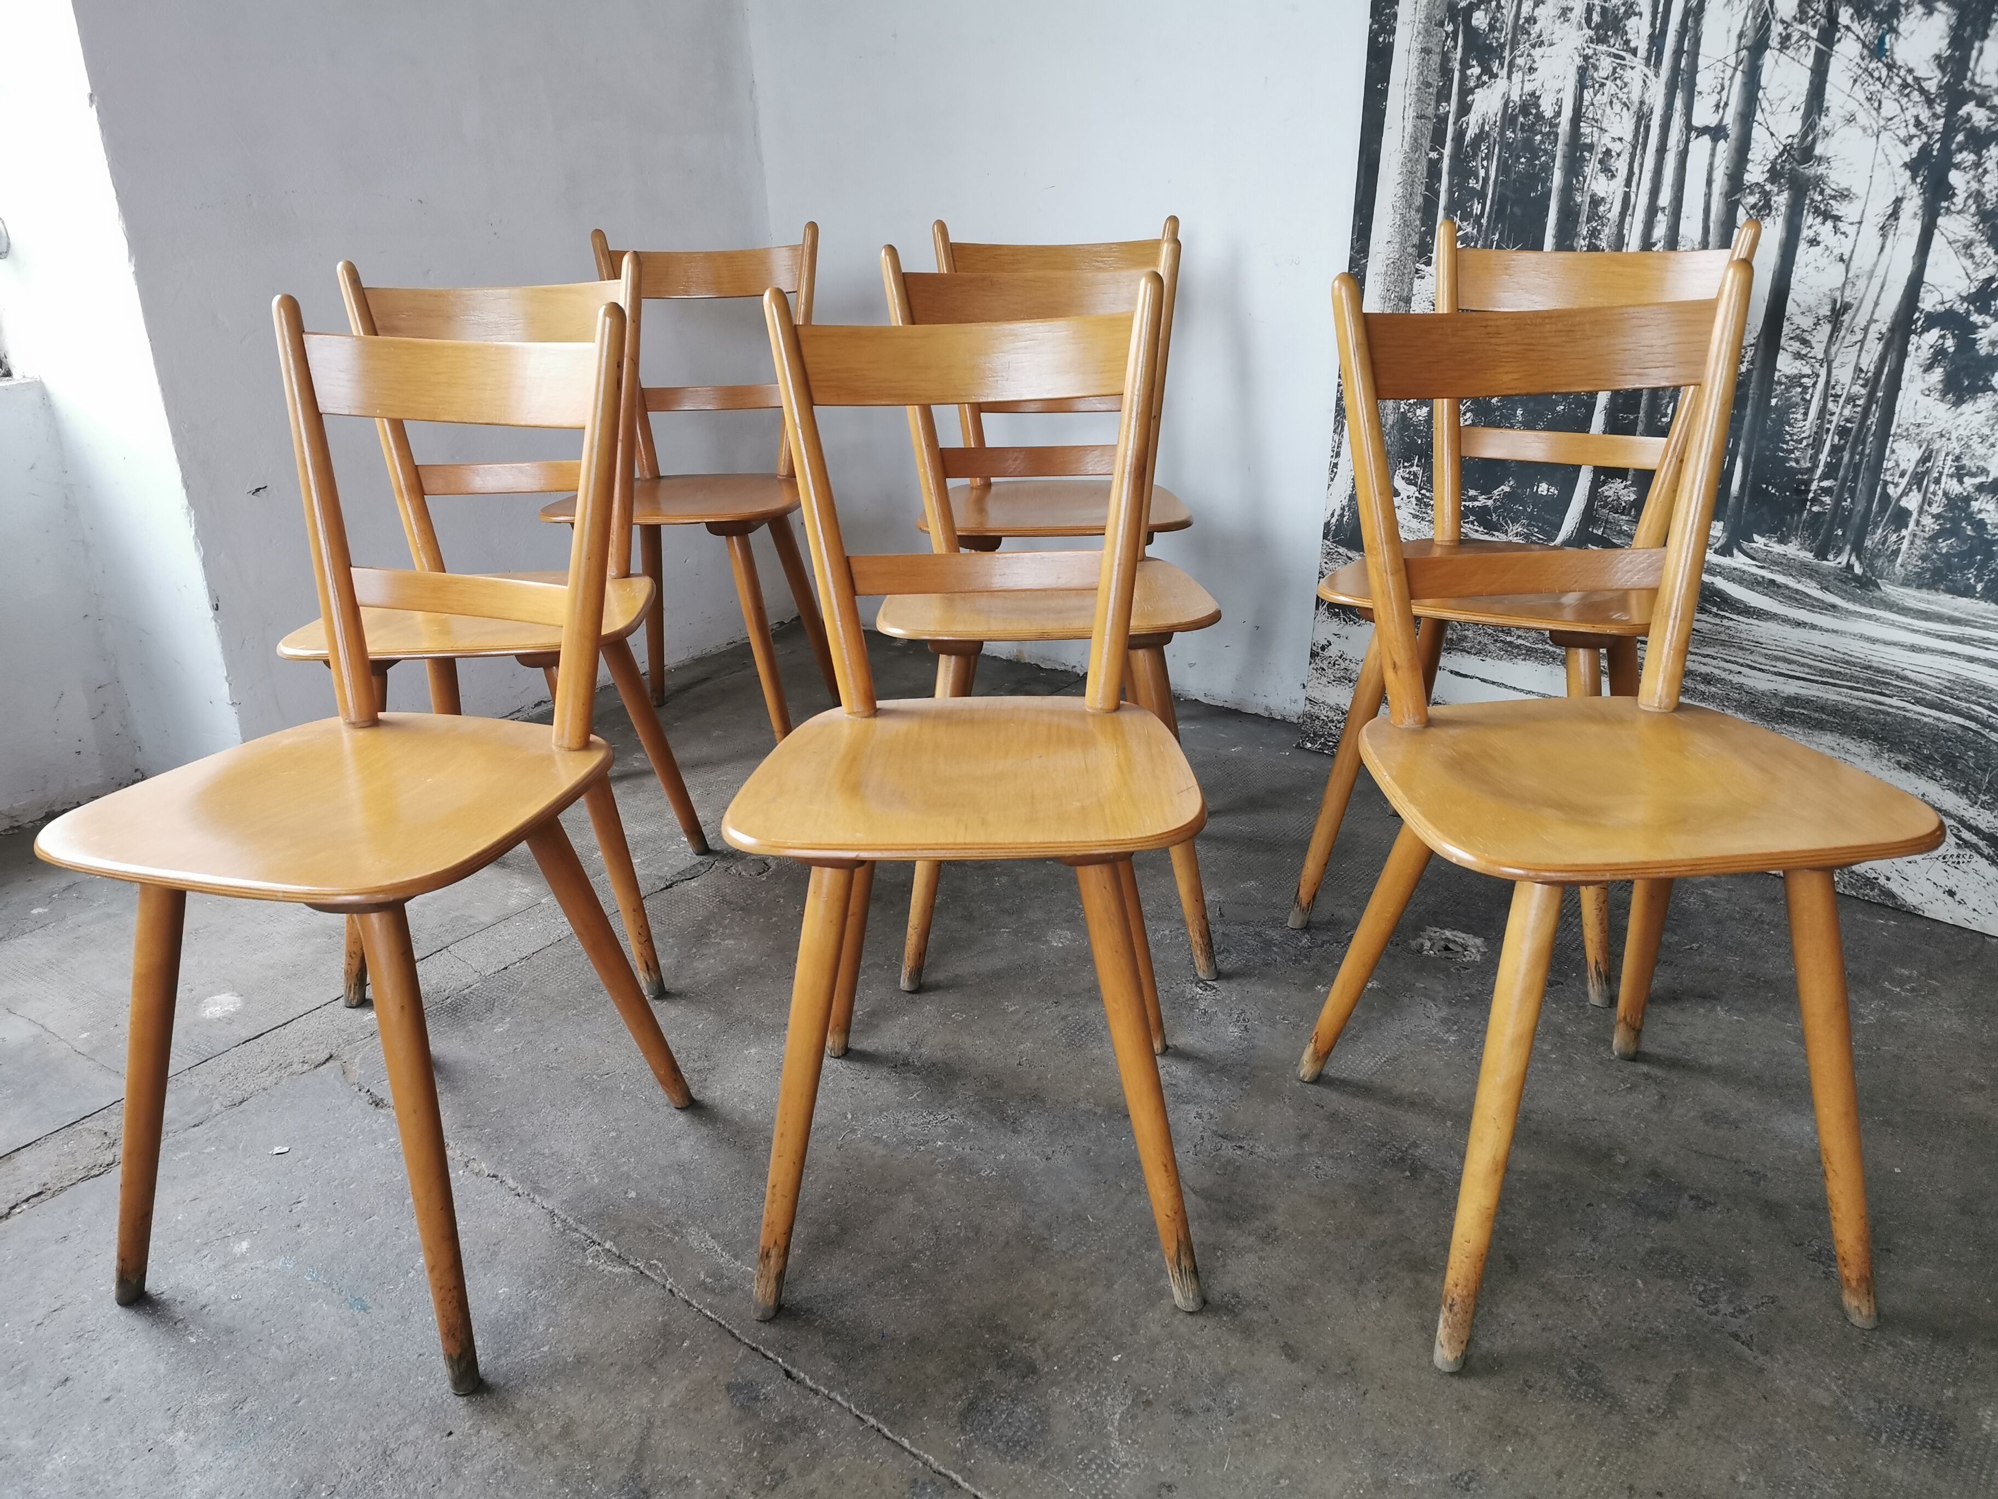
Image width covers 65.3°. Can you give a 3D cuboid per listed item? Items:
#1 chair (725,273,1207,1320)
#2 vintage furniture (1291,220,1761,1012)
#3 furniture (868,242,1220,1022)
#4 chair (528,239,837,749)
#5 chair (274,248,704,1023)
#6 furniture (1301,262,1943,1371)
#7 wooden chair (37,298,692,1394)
[{"bbox_3d":[-0.024,0.027,1.422,0.410,0.840,0.453,-1,22,2],"label":"chair"},{"bbox_3d":[0.641,-0.197,1.930,0.410,0.840,0.453,11,25,29],"label":"vintage furniture"},{"bbox_3d":[0.059,-0.184,1.947,0.410,0.840,0.453,-2,22,0],"label":"furniture"},{"bbox_3d":[-0.494,-0.398,2.534,0.410,0.840,0.453,0,22,6],"label":"chair"},{"bbox_3d":[-0.625,-0.161,1.948,0.410,0.840,0.453,-2,22,-1],"label":"chair"},{"bbox_3d":[0.525,0.033,1.360,0.410,0.840,0.453,-4,22,-4],"label":"furniture"},{"bbox_3d":[-0.569,0.053,1.405,0.410,0.840,0.453,5,23,18],"label":"wooden chair"}]

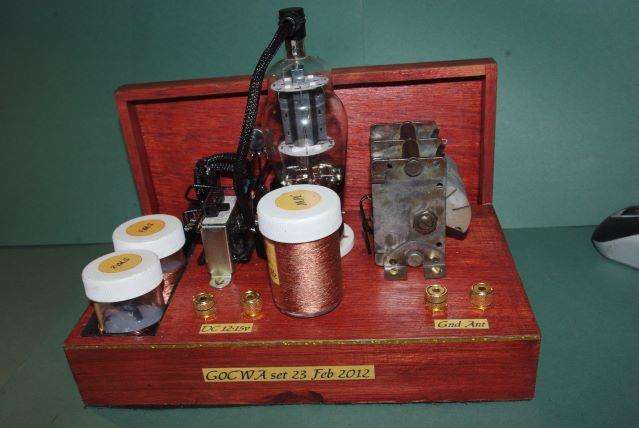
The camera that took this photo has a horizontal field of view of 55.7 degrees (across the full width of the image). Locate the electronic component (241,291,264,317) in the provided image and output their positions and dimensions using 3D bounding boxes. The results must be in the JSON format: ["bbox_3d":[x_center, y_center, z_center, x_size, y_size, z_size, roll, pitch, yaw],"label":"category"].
[{"bbox_3d":[-0.037,0.050,0.333,0.011,0.011,0.011,-3,28,6],"label":"electronic component"}]

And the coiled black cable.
[{"bbox_3d":[-0.031,-0.048,0.356,0.049,0.131,0.021,-3,28,6],"label":"coiled black cable"}]

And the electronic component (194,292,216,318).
[{"bbox_3d":[-0.063,0.051,0.336,0.011,0.011,0.011,-3,28,6],"label":"electronic component"}]

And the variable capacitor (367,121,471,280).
[{"bbox_3d":[0.059,-0.010,0.362,0.060,0.070,0.069,-3,28,6],"label":"variable capacitor"}]

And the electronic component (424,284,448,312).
[{"bbox_3d":[0.062,0.045,0.322,0.011,0.011,0.011,-3,28,6],"label":"electronic component"}]

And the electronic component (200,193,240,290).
[{"bbox_3d":[-0.058,0.017,0.370,0.015,0.038,0.047,-3,28,6],"label":"electronic component"}]

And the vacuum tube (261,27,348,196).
[{"bbox_3d":[-0.008,-0.043,0.360,0.050,0.138,0.050,-3,28,6],"label":"vacuum tube"}]

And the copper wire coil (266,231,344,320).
[{"bbox_3d":[-0.008,0.025,0.333,0.040,0.048,0.040,-5,28,3],"label":"copper wire coil"}]

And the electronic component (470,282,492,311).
[{"bbox_3d":[0.085,0.044,0.319,0.011,0.011,0.011,-3,28,6],"label":"electronic component"}]

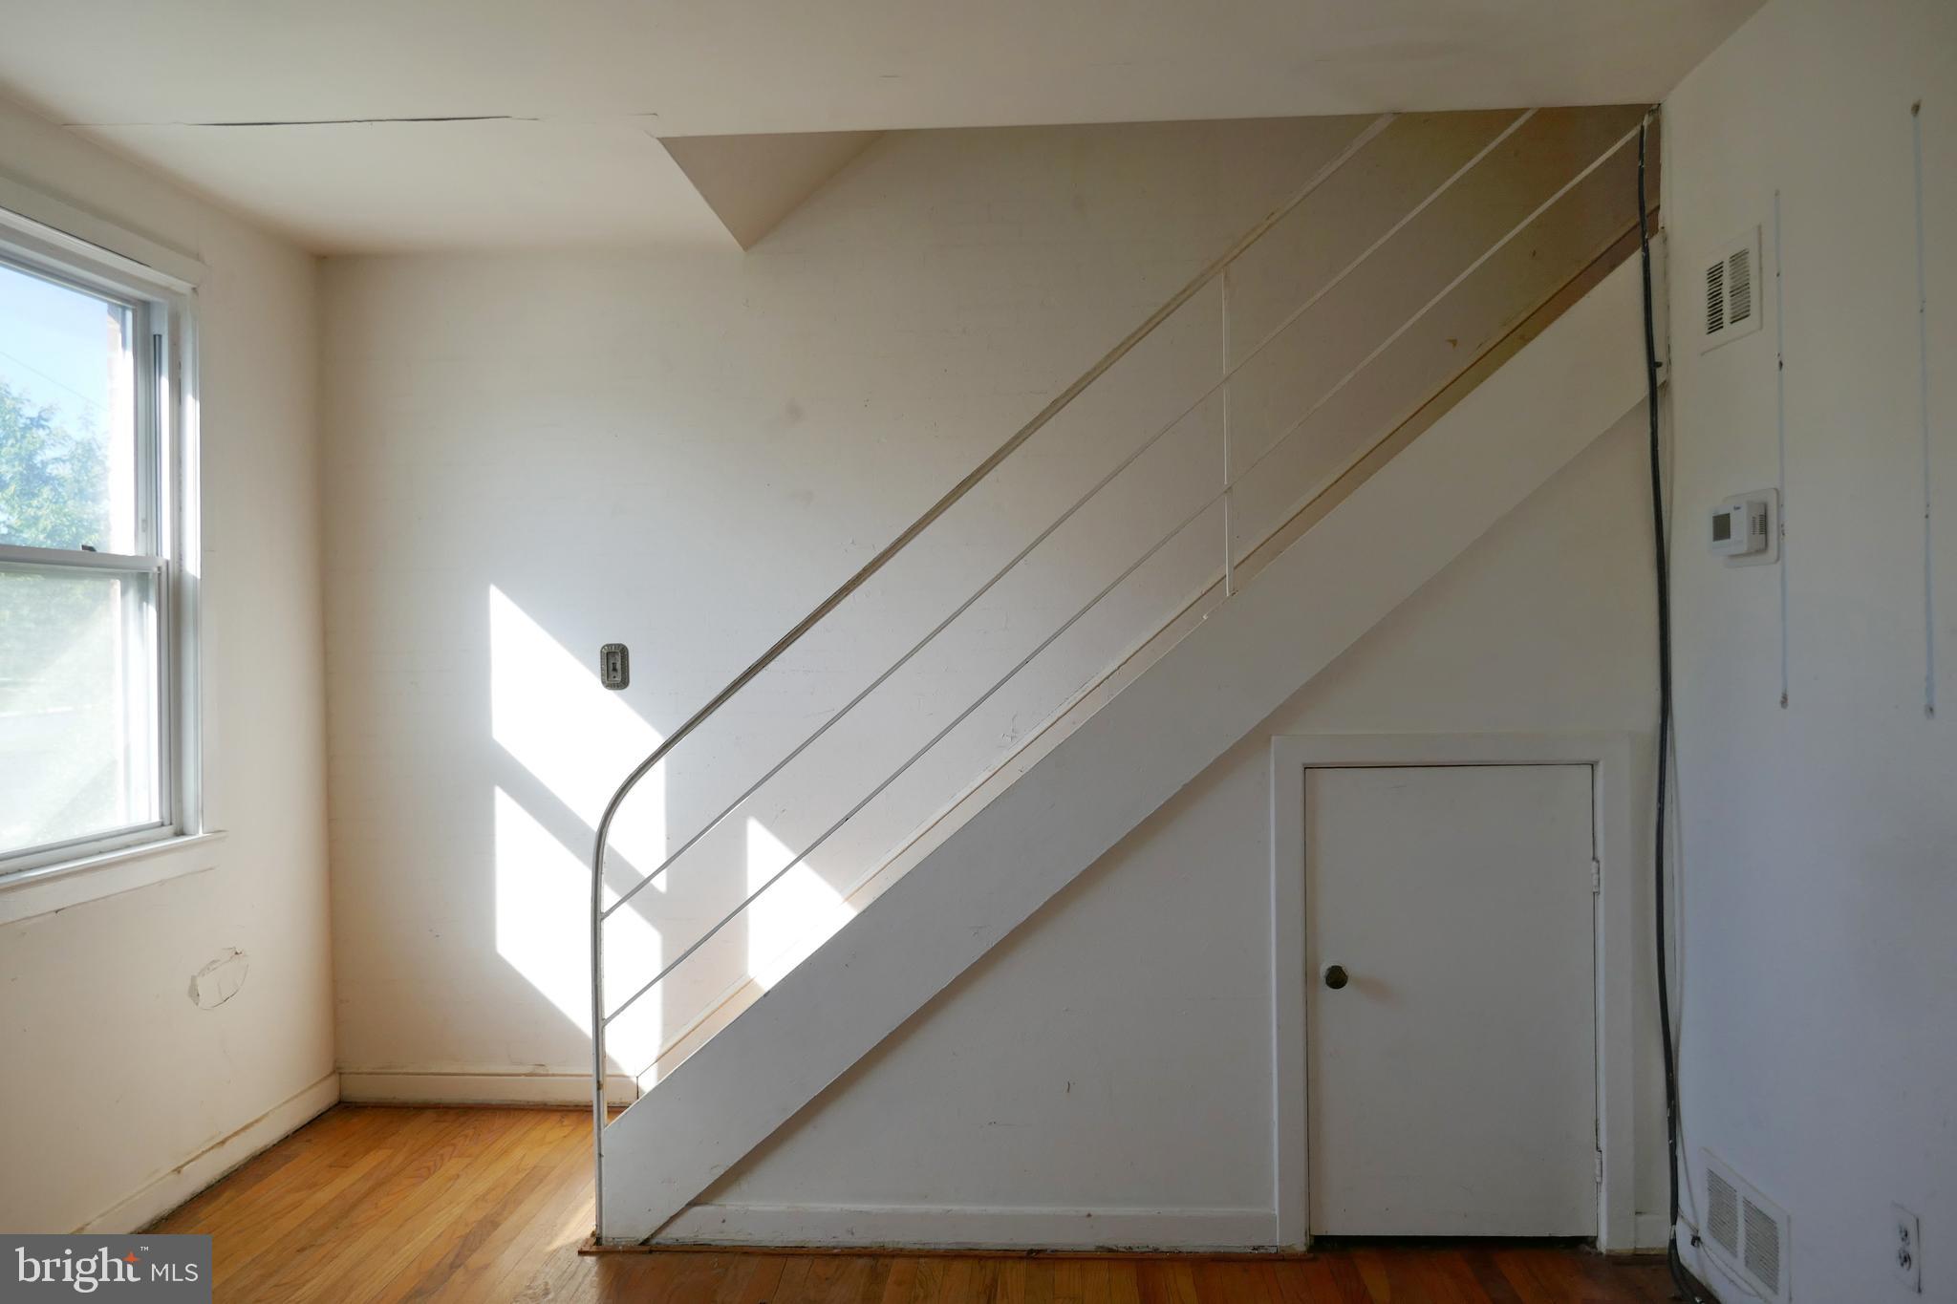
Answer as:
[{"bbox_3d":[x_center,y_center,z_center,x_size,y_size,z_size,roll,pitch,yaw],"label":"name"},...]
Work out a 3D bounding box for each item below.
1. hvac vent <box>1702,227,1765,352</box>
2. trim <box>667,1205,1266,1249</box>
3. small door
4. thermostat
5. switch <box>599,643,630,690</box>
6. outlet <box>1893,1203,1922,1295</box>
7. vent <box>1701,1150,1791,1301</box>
[{"bbox_3d":[1.443,-0.693,2.623,0.015,0.195,0.236,-1,0,3],"label":"hvac vent"},{"bbox_3d":[-0.039,1.276,3.009,1.379,0.092,0.018,-1,0,3],"label":"trim"},{"bbox_3d":[1.025,0.758,2.954,0.611,1.021,0.040,-1,0,3],"label":"small door"},{"bbox_3d":[1.431,-0.230,2.561,0.045,0.138,0.196,-1,0,3],"label":"thermostat"},{"bbox_3d":[-1.057,0.045,3.947,0.083,0.134,0.016,-1,0,3],"label":"switch"},{"bbox_3d":[1.440,0.928,2.116,0.010,0.114,0.069,-1,0,3],"label":"outlet"},{"bbox_3d":[1.469,1.115,2.622,0.015,0.194,0.329,-1,0,3],"label":"vent"}]

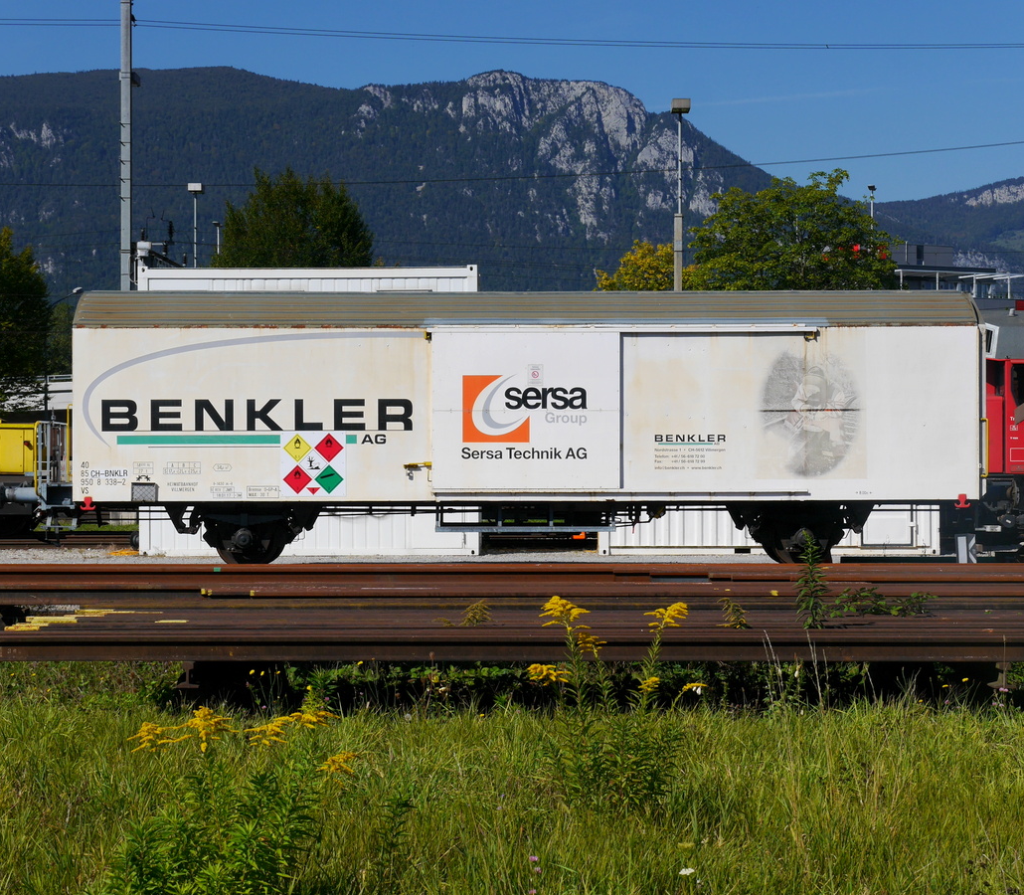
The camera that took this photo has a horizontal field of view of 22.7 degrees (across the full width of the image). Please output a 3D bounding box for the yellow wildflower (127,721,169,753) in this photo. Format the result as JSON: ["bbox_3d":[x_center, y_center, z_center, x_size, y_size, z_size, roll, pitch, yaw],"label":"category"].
[{"bbox_3d":[-1.200,0.951,8.400,0.138,0.105,0.130,0,0,0],"label":"yellow wildflower"}]

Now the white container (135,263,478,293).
[{"bbox_3d":[-3.651,-1.956,46.720,6.060,2.590,2.440,0,-1,0],"label":"white container"}]

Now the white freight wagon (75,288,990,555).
[{"bbox_3d":[0.124,-0.243,37.400,13.100,4.077,2.800,0,-1,0],"label":"white freight wagon"}]

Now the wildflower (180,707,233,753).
[{"bbox_3d":[-1.004,0.932,8.400,0.177,0.157,0.165,0,0,0],"label":"wildflower"}]

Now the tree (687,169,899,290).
[{"bbox_3d":[7.654,-2.800,70.000,6.000,9.650,6.000,0,0,0],"label":"tree"}]

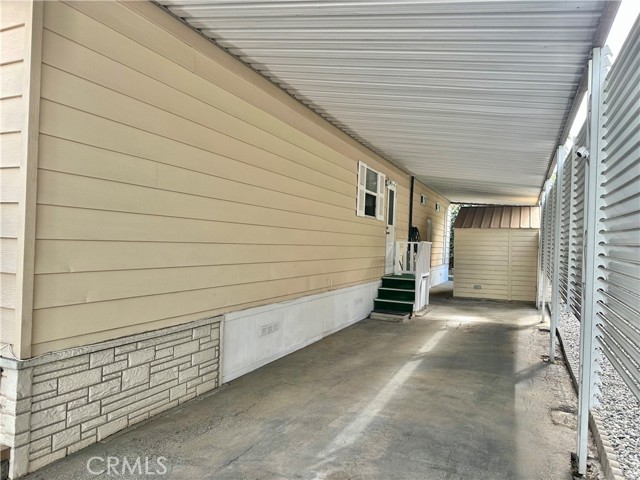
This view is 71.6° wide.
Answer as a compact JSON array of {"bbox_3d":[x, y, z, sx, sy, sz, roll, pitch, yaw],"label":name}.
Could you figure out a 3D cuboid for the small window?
[{"bbox_3d":[1.043,-0.897,8.578,0.080,0.980,1.670,2,0,24],"label":"small window"}]

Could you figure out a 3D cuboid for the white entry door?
[{"bbox_3d":[1.597,-0.209,9.959,0.080,1.980,0.800,2,0,24],"label":"white entry door"}]

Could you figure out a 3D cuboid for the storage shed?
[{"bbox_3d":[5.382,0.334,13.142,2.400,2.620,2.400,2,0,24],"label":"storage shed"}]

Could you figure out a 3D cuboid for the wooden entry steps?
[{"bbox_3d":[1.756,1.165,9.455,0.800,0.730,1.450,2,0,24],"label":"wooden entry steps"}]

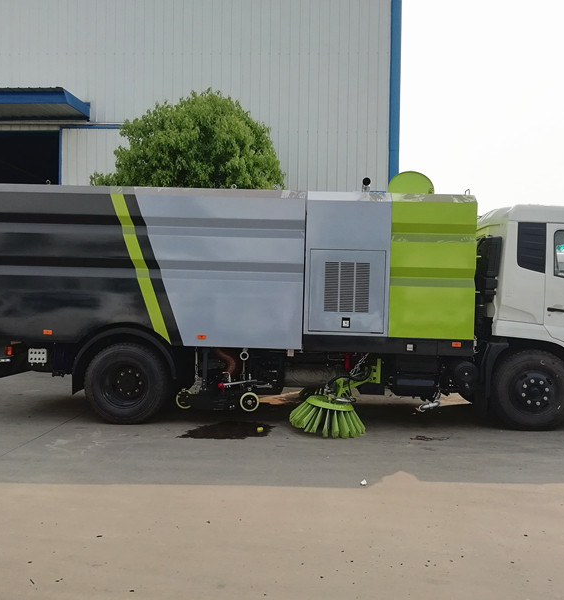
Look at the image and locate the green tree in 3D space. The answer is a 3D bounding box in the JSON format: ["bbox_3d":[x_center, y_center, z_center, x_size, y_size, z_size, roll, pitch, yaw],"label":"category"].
[{"bbox_3d":[-1.868,-1.325,11.997,3.900,5.700,3.800,1,0,1],"label":"green tree"}]

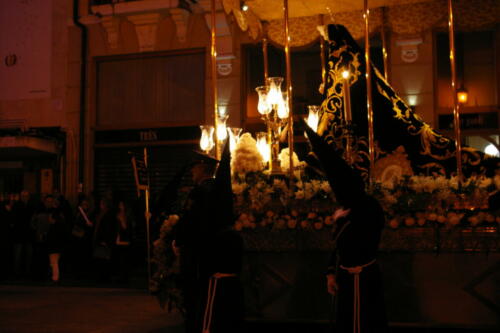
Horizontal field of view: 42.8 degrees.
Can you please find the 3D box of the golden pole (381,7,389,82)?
[{"bbox_3d":[1.922,-0.989,8.883,0.050,2.540,0.050,-3,-5,17],"label":"golden pole"}]

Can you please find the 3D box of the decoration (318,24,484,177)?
[{"bbox_3d":[1.777,-0.833,7.658,1.940,1.960,1.250,-3,-5,17],"label":"decoration"}]

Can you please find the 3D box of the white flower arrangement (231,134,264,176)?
[{"bbox_3d":[-0.028,-0.129,7.188,0.380,0.500,0.380,-2,-5,0],"label":"white flower arrangement"}]

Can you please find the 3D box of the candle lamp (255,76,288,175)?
[{"bbox_3d":[0.269,-0.501,7.809,0.420,1.200,0.420,-3,-5,17],"label":"candle lamp"}]

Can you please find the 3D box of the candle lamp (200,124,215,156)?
[{"bbox_3d":[-0.517,-0.328,7.769,0.165,0.350,0.165,-2,-5,0],"label":"candle lamp"}]

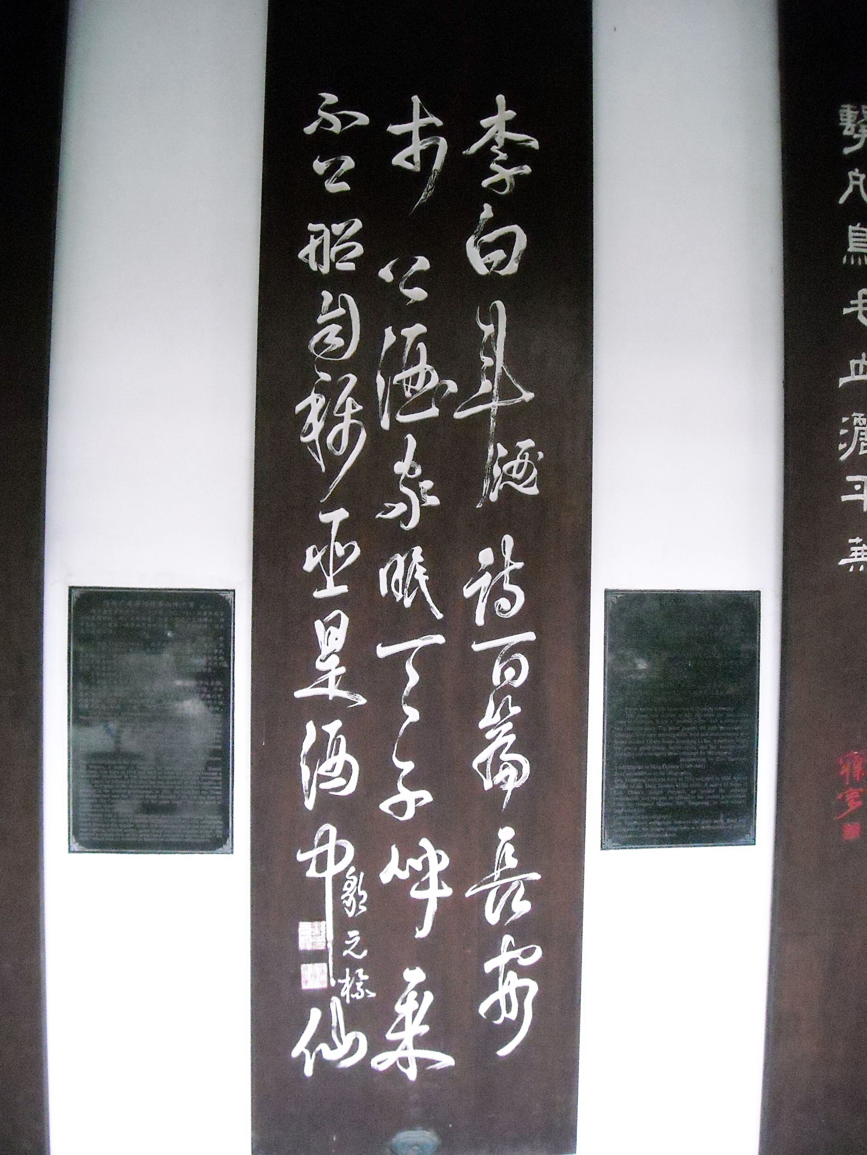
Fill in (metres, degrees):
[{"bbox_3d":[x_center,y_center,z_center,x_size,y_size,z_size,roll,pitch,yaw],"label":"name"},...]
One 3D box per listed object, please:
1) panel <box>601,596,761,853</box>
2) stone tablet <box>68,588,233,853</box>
[{"bbox_3d":[0.561,0.322,2.647,0.360,0.584,0.025,1,0,-4],"label":"panel"},{"bbox_3d":[-0.618,0.316,2.565,0.360,0.584,0.025,1,0,-4],"label":"stone tablet"}]

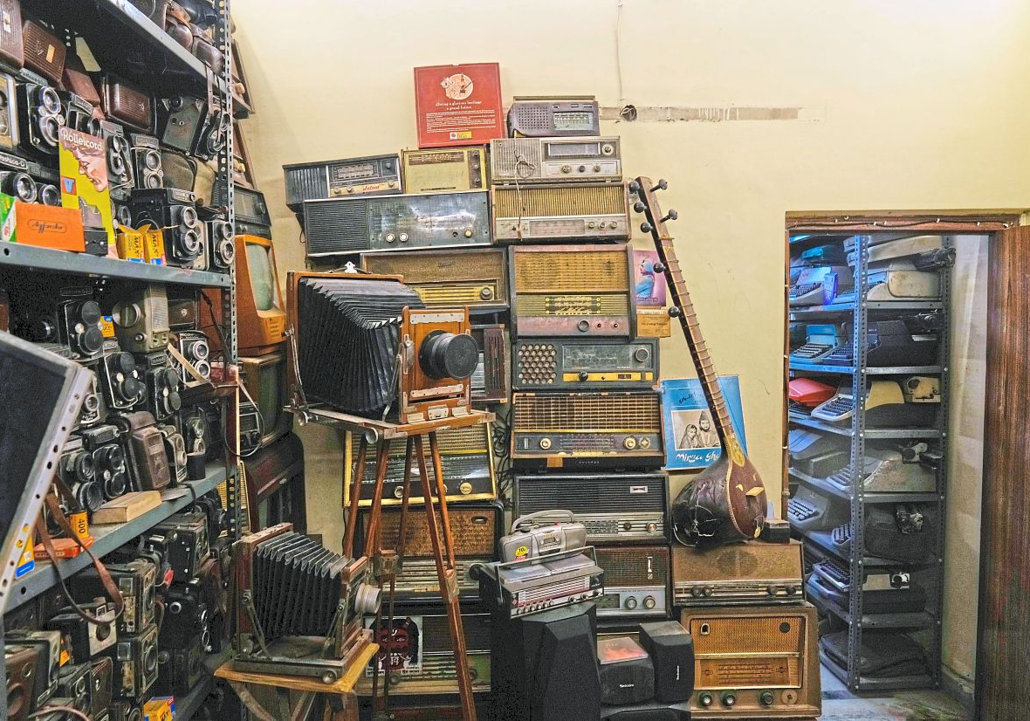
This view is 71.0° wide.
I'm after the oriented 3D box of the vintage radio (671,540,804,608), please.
[{"bbox_3d":[0.728,0.694,2.454,0.434,0.200,0.190,-1,3,-6],"label":"vintage radio"}]

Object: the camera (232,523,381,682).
[{"bbox_3d":[-0.429,0.519,1.598,0.268,0.262,0.215,1,-3,7],"label":"camera"}]

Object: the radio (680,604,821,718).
[{"bbox_3d":[0.754,0.961,2.415,0.444,0.355,0.210,-1,3,-4],"label":"radio"}]

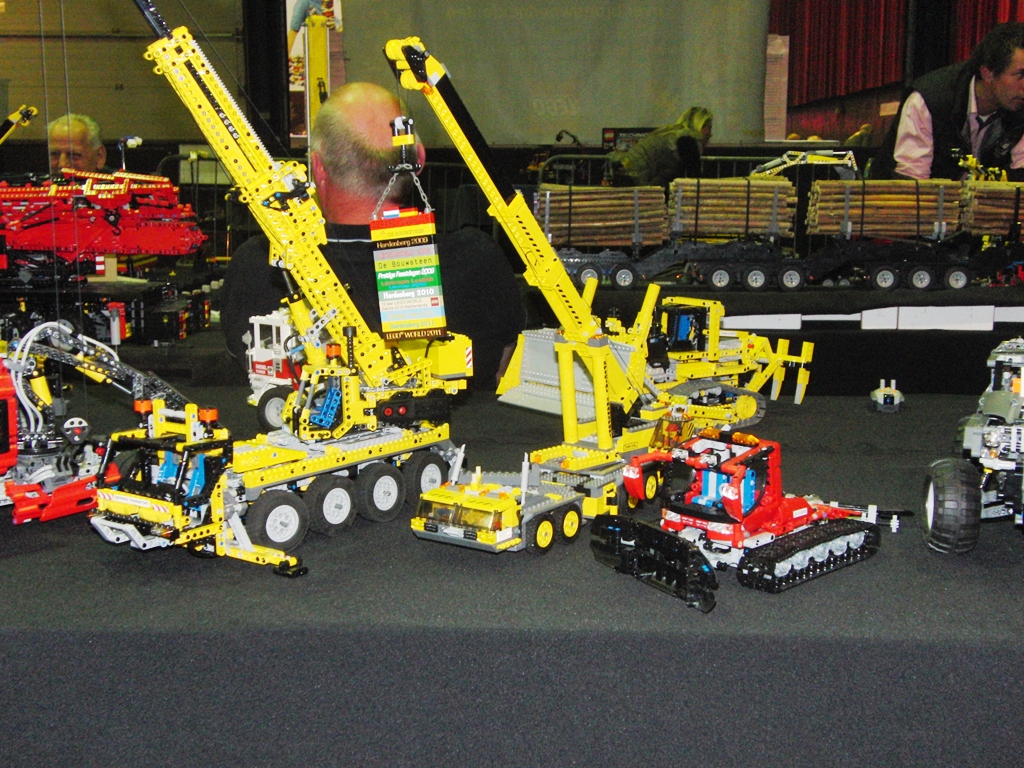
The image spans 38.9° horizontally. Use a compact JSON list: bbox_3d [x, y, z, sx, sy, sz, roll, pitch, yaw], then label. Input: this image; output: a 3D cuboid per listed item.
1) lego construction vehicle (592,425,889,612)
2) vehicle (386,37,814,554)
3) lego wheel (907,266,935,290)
[{"bbox_3d":[0.234,0.106,1.461,0.179,0.147,0.300,10,15,44],"label":"lego construction vehicle"},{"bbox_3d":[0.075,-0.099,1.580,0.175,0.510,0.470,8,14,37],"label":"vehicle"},{"bbox_3d":[0.932,-0.239,3.300,0.059,0.059,0.023,0,11,3],"label":"lego wheel"}]

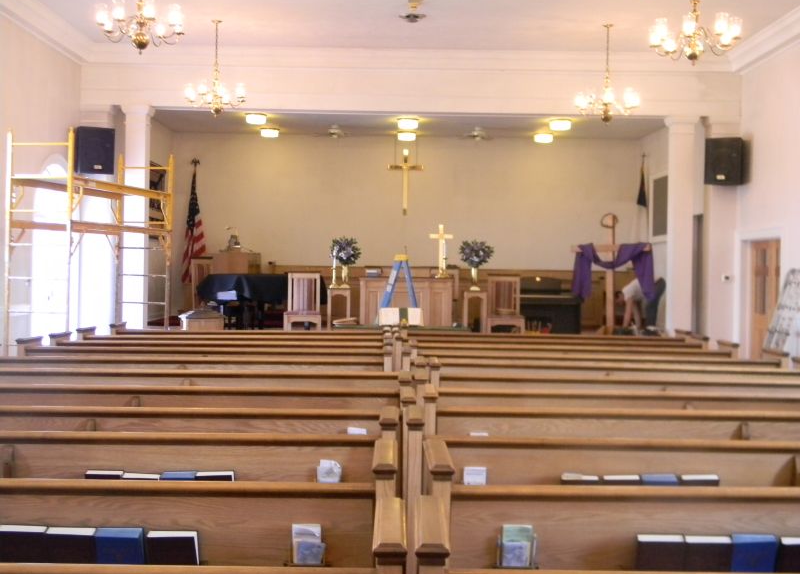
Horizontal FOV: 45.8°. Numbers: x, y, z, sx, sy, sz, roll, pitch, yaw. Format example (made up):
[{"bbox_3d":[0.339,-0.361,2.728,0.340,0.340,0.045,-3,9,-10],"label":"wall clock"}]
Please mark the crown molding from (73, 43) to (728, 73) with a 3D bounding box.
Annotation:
[{"bbox_3d":[0.175,-3.379,14.006,9.850,0.280,0.300,1,1,0],"label":"crown molding"}]

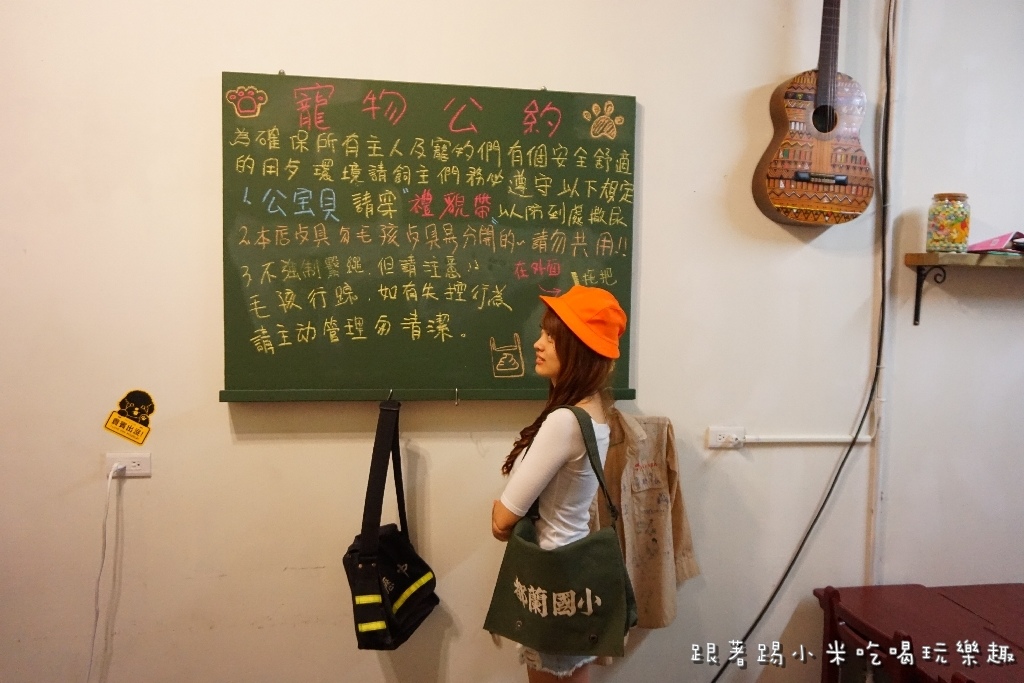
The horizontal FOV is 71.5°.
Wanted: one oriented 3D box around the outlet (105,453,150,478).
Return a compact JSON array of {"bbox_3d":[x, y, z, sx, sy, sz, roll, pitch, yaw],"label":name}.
[{"bbox_3d":[-1.100,0.353,2.048,0.118,0.069,0.020,0,3,-9],"label":"outlet"}]

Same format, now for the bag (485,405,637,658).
[{"bbox_3d":[0.115,0.437,1.690,0.330,0.560,0.170,2,3,15],"label":"bag"}]

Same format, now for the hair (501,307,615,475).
[{"bbox_3d":[0.114,0.120,1.820,0.280,0.430,0.220,1,3,9],"label":"hair"}]

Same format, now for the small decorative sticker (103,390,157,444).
[{"bbox_3d":[-1.097,0.216,2.048,0.140,0.164,0.005,0,3,-9],"label":"small decorative sticker"}]

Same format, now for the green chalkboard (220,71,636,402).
[{"bbox_3d":[-0.220,-0.291,2.100,1.210,0.926,0.080,0,3,-9],"label":"green chalkboard"}]

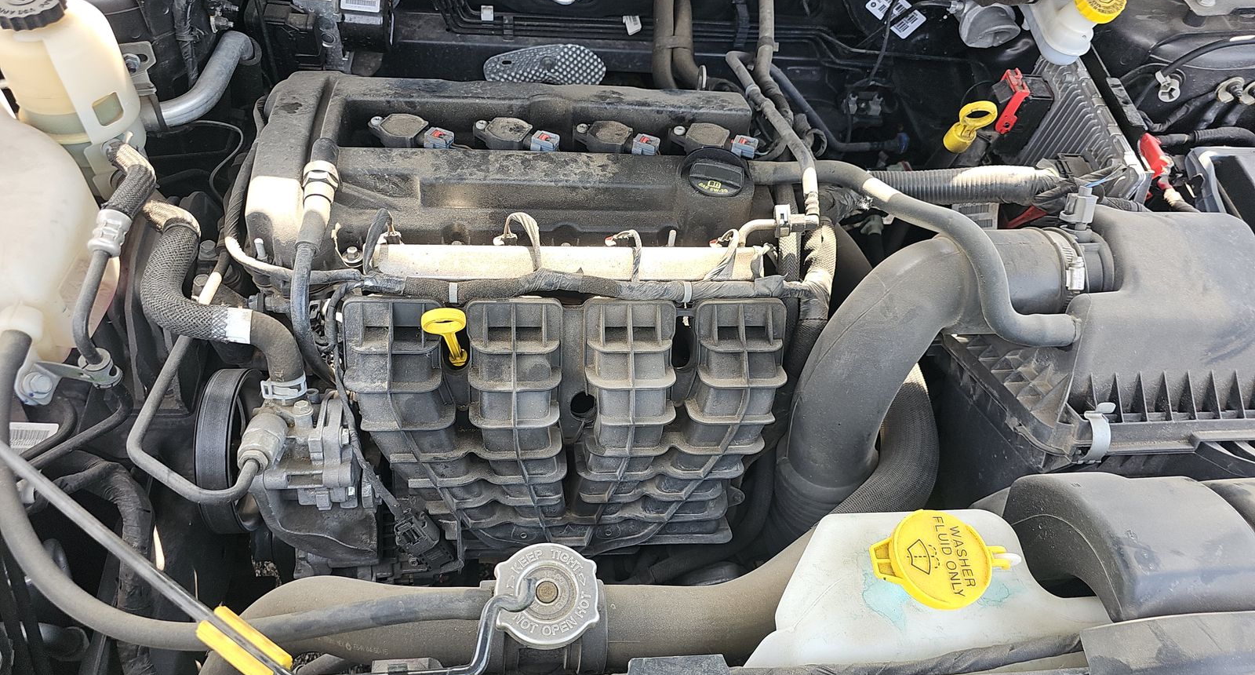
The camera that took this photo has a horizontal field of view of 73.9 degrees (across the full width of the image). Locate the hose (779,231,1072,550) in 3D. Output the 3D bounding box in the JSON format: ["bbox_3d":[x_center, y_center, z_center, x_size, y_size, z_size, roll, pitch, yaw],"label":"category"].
[{"bbox_3d":[0.257,0.057,0.735,0.265,0.270,0.225,0,48,-9],"label":"hose"}]

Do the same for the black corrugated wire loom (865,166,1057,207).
[{"bbox_3d":[0.302,-0.141,0.770,0.175,0.034,0.034,1,51,10],"label":"black corrugated wire loom"}]

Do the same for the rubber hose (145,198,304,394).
[{"bbox_3d":[-0.341,-0.043,0.689,0.147,0.079,0.174,0,48,-9],"label":"rubber hose"}]

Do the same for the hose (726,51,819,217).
[{"bbox_3d":[0.139,-0.200,0.807,0.054,0.047,0.221,0,48,-9],"label":"hose"}]

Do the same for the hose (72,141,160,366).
[{"bbox_3d":[-0.427,-0.074,0.701,0.054,0.108,0.174,0,48,-9],"label":"hose"}]

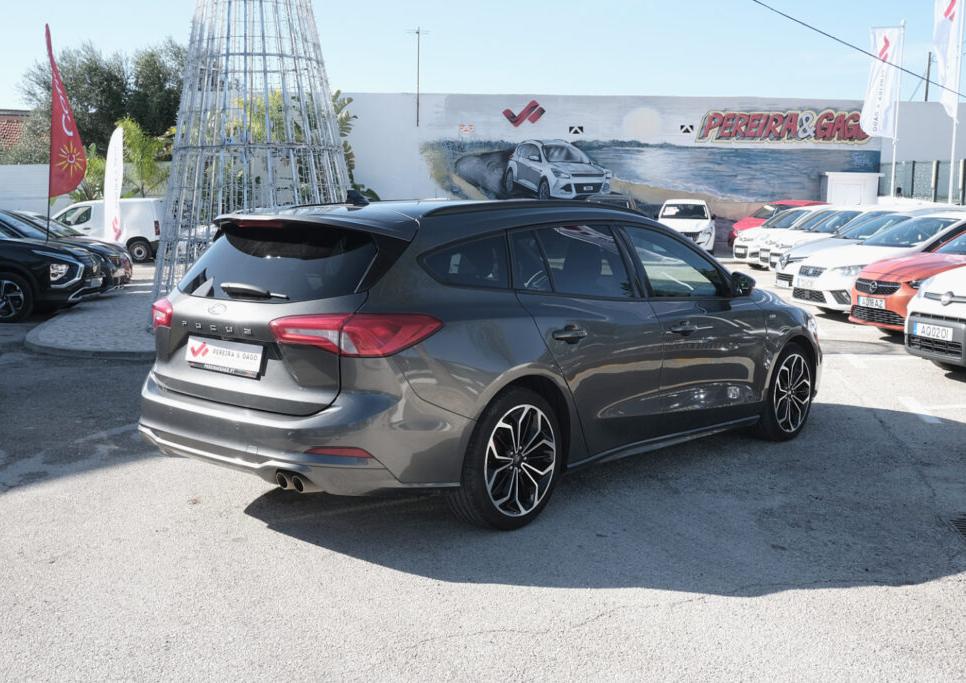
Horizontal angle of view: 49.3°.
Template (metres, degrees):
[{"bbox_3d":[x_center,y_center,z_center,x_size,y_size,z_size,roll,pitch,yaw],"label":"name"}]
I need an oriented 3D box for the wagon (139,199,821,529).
[{"bbox_3d":[0.364,-0.067,6.134,1.880,1.490,4.680,7,9,41],"label":"wagon"}]

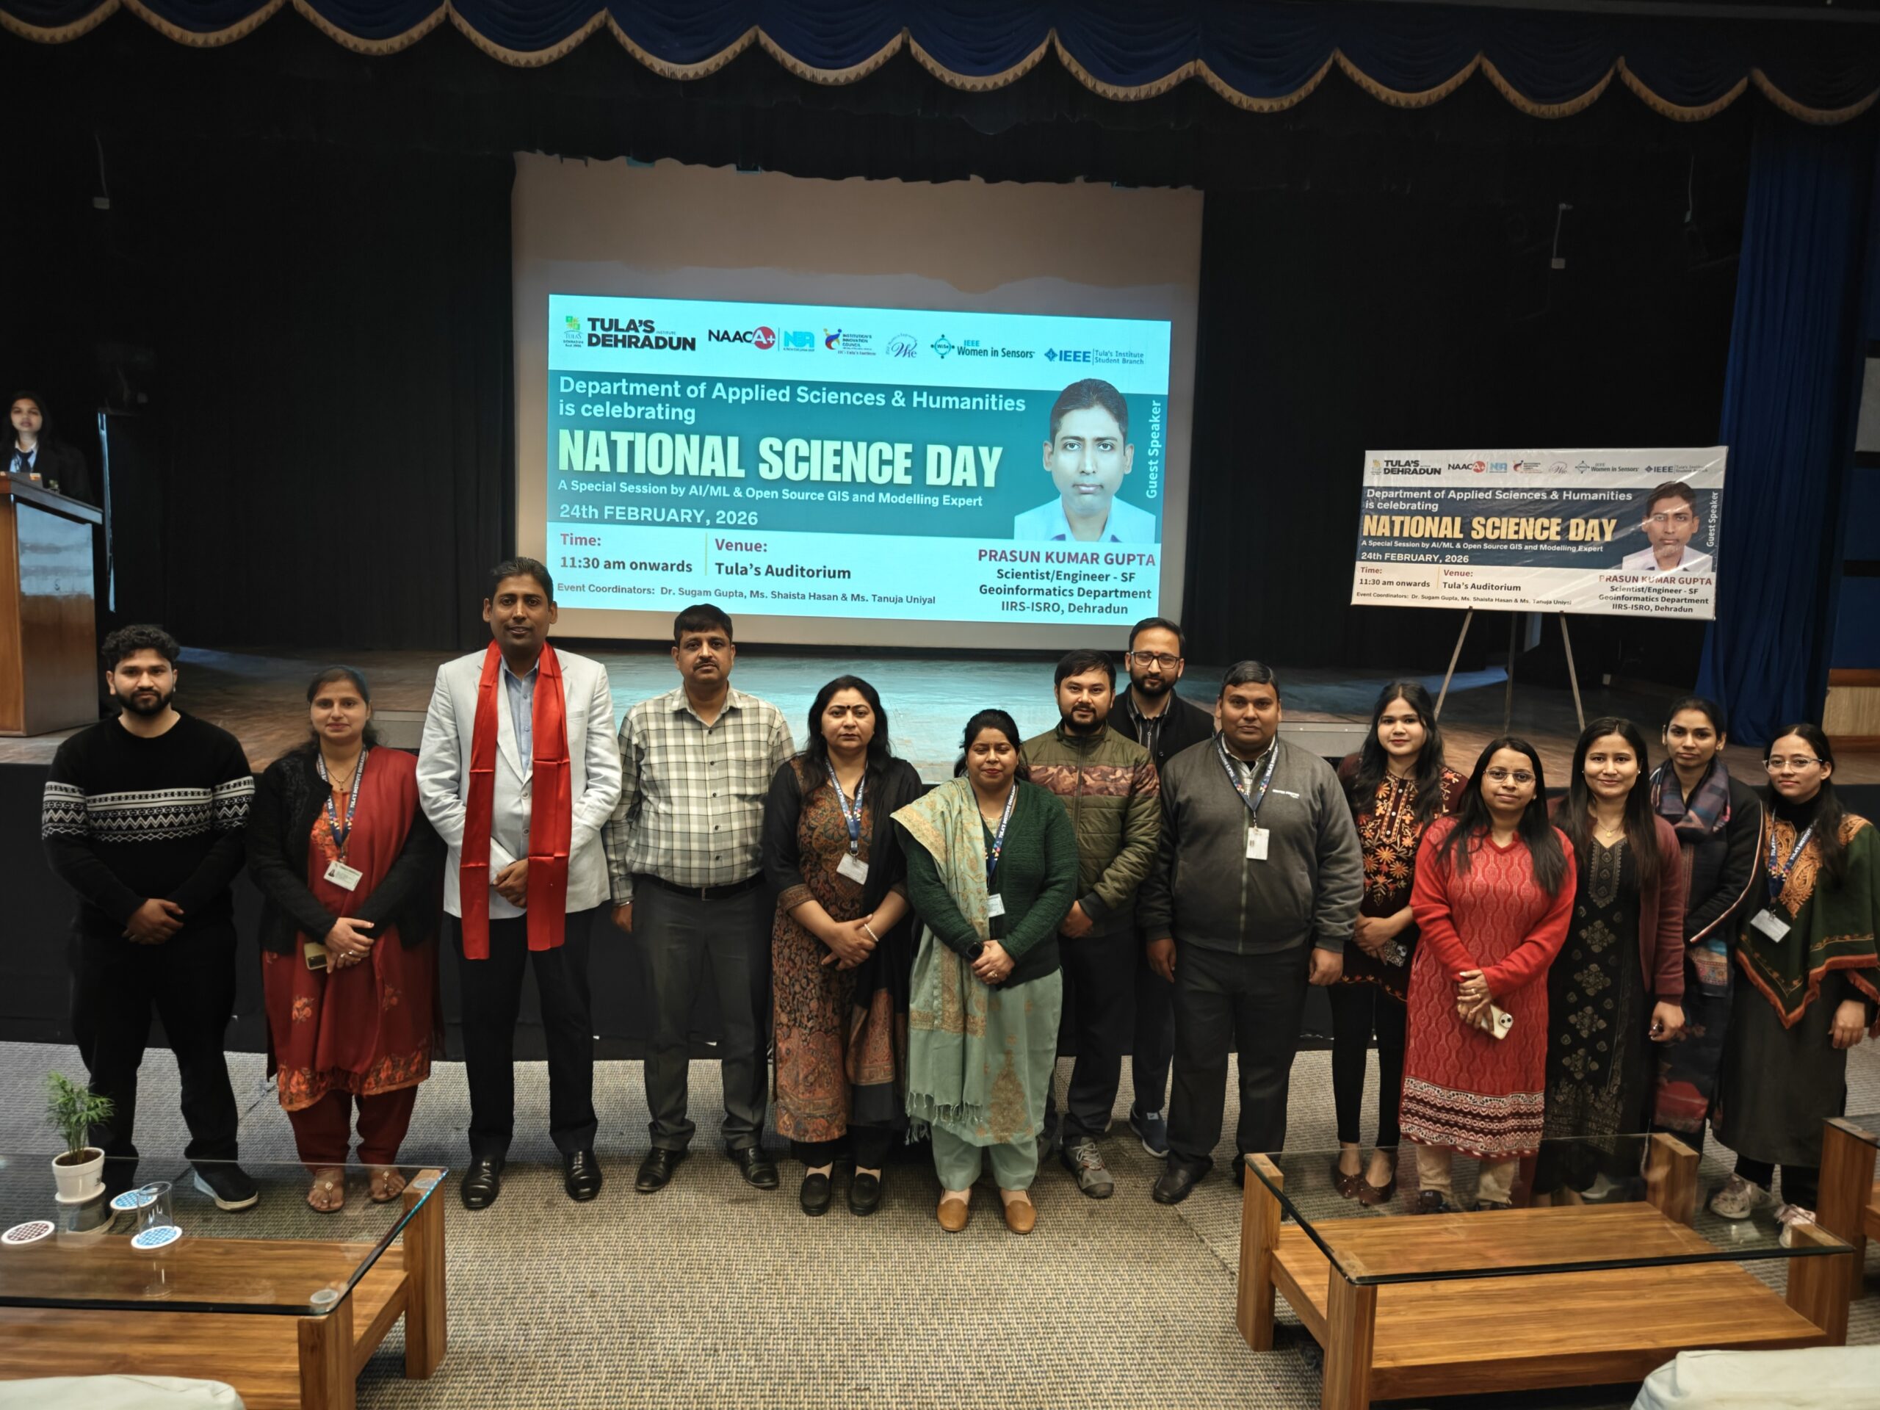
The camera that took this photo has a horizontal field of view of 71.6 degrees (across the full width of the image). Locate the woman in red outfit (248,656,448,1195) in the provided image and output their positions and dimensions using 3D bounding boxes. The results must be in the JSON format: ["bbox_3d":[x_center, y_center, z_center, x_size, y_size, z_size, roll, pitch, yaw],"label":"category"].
[{"bbox_3d":[-1.746,0.672,3.874,0.515,1.565,0.370,-1,8,-20],"label":"woman in red outfit"}]

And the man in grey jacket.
[{"bbox_3d":[0.928,0.691,3.997,0.656,1.644,0.360,4,7,17],"label":"man in grey jacket"}]

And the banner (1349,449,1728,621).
[{"bbox_3d":[2.719,-0.802,6.000,1.524,0.762,0.030,5,-4,26],"label":"banner"}]

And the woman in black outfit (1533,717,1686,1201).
[{"bbox_3d":[1.983,0.792,3.954,0.424,1.512,0.330,5,8,26],"label":"woman in black outfit"}]

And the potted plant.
[{"bbox_3d":[-1.930,0.958,2.921,0.128,0.281,0.125,-3,9,-34],"label":"potted plant"}]

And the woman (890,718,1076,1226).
[{"bbox_3d":[0.121,0.759,3.851,0.535,1.501,0.380,2,7,2],"label":"woman"}]

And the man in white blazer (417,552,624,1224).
[{"bbox_3d":[-1.250,0.514,3.897,0.574,1.900,0.360,0,7,-14],"label":"man in white blazer"}]

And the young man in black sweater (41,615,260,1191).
[{"bbox_3d":[-2.262,0.610,3.773,0.538,1.685,0.380,-2,8,-25],"label":"young man in black sweater"}]

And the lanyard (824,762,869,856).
[{"bbox_3d":[-0.272,0.300,3.771,0.128,0.280,0.120,1,7,-5],"label":"lanyard"}]

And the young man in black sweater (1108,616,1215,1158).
[{"bbox_3d":[0.699,0.591,4.295,0.427,1.755,0.320,3,7,8],"label":"young man in black sweater"}]

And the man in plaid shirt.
[{"bbox_3d":[-0.740,0.577,4.017,0.552,1.773,0.330,0,7,-9],"label":"man in plaid shirt"}]

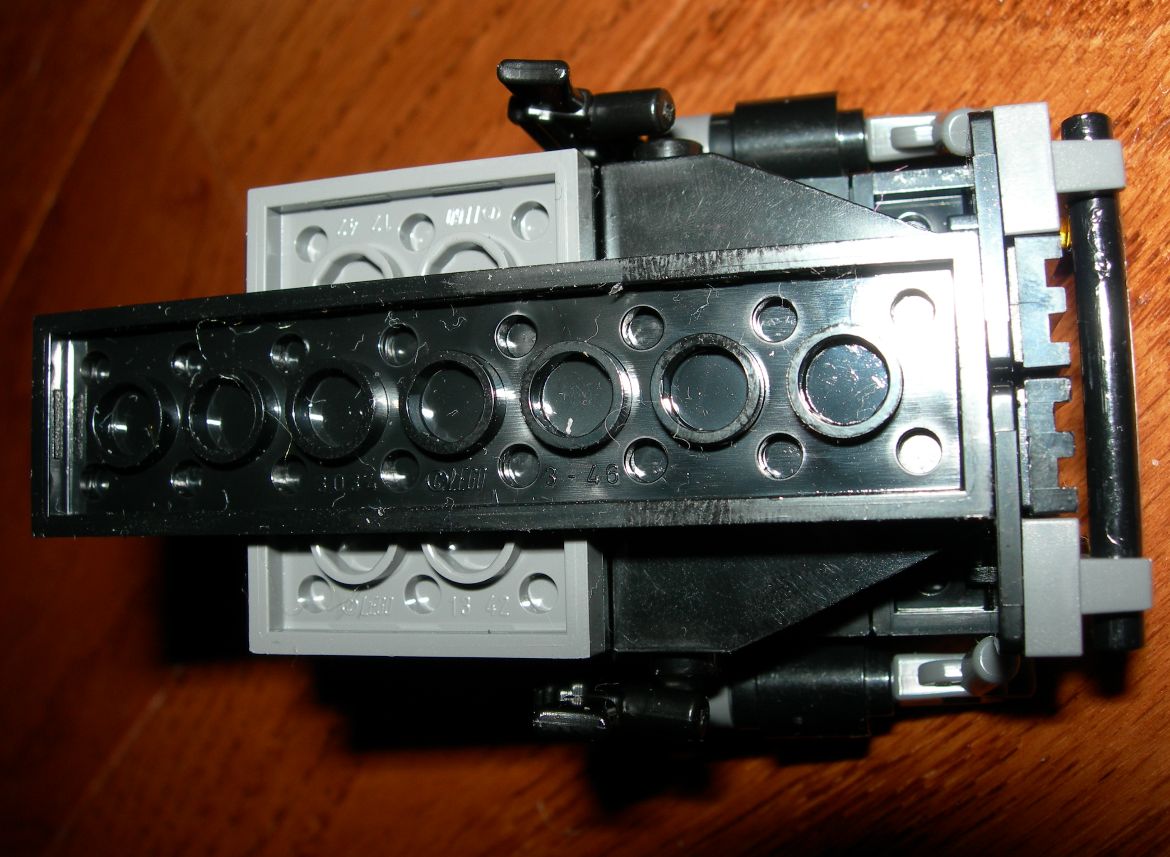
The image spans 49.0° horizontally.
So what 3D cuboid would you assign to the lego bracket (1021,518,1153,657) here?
[{"bbox_3d":[0.030,0.009,0.077,0.007,0.008,0.008,-2,85,18],"label":"lego bracket"}]

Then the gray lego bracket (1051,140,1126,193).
[{"bbox_3d":[0.031,-0.016,0.078,0.004,0.005,0.003,-5,85,18],"label":"gray lego bracket"}]

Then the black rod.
[{"bbox_3d":[0.031,-0.003,0.077,0.003,0.003,0.032,-3,85,18],"label":"black rod"}]

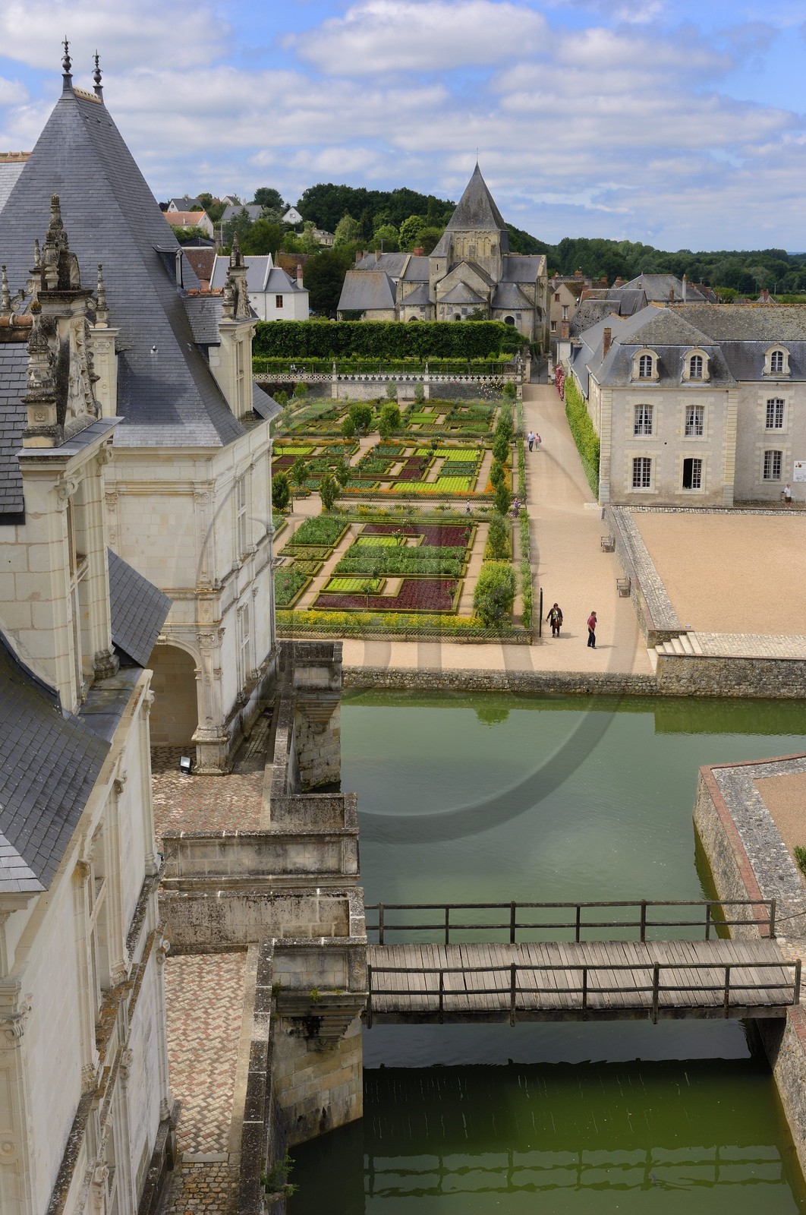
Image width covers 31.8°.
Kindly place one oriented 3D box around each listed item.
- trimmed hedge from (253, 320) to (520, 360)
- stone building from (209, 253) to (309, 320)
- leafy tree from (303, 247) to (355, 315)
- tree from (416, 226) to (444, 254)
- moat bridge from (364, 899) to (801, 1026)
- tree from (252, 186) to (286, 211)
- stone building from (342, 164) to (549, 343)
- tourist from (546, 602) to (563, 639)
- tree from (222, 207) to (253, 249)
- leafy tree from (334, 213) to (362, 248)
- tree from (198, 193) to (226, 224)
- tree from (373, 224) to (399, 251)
[{"bbox_3d":[-2.471,-34.303,183.066,37.000,5.900,4.500,1,14,5],"label":"trimmed hedge"},{"bbox_3d":[-21.295,-46.000,209.034,13.000,12.200,7.000,3,14,15],"label":"stone building"},{"bbox_3d":[-12.832,-55.541,243.797,8.664,12.274,8.664,0,14,0],"label":"leafy tree"},{"bbox_3d":[7.090,-91.796,358.445,8.652,9.081,8.652,0,14,0],"label":"tree"},{"bbox_3d":[4.080,8.445,33.768,10.100,1.500,3.380,-1,14,-2],"label":"moat bridge"},{"bbox_3d":[-47.455,-143.525,500.168,12.409,10.000,12.409,0,14,0],"label":"tree"},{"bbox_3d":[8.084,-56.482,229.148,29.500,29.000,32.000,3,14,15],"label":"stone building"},{"bbox_3d":[7.255,0.603,67.025,0.660,1.680,0.420,1,14,4],"label":"tourist"},{"bbox_3d":[-43.974,-100.434,376.910,8.593,11.723,8.593,0,14,0],"label":"tree"},{"bbox_3d":[-16.307,-110.090,415.727,8.084,10.510,8.084,0,14,0],"label":"leafy tree"},{"bbox_3d":[-54.921,-113.756,404.568,7.800,9.500,7.800,0,14,0],"label":"tree"},{"bbox_3d":[-5.101,-97.527,377.654,7.400,9.500,7.400,0,14,0],"label":"tree"}]

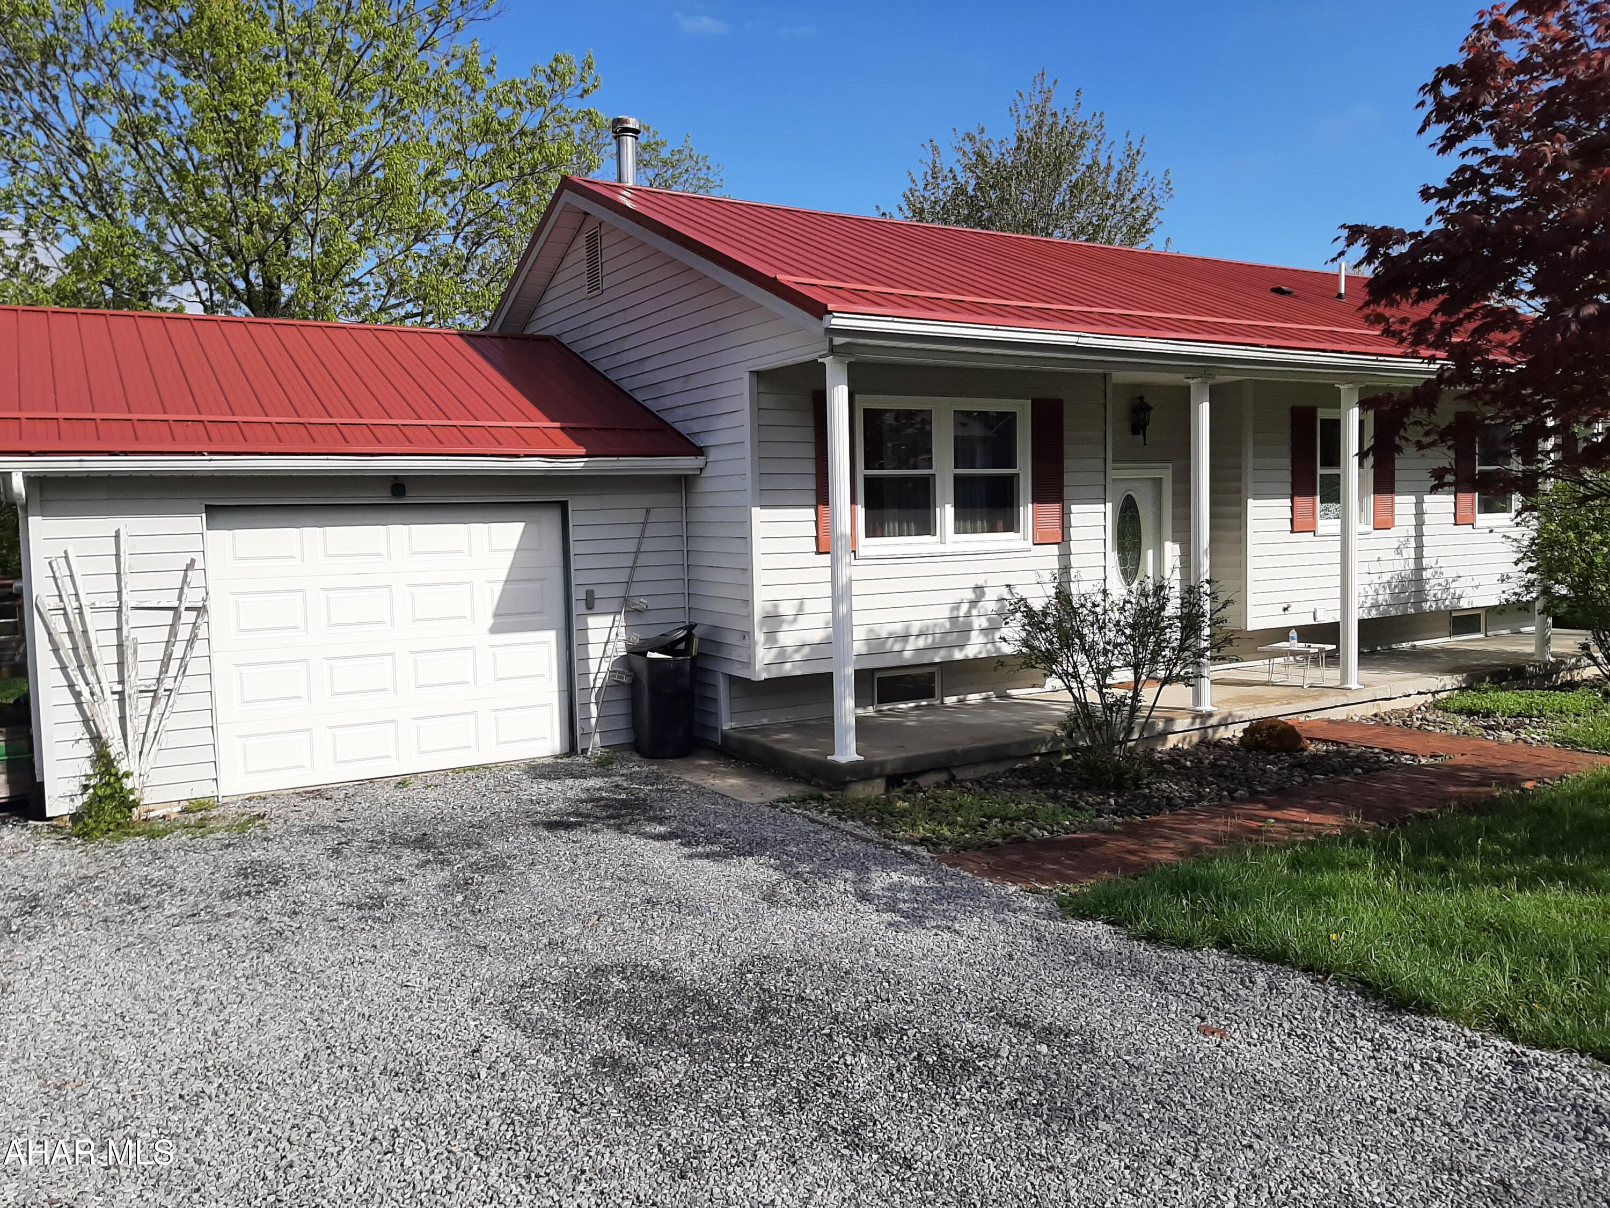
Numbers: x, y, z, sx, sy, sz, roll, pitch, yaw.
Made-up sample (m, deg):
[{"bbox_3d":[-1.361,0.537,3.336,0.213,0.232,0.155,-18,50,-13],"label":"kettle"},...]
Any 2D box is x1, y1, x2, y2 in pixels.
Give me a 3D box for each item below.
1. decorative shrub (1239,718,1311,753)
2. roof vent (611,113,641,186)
[{"bbox_3d":[3.765,1.014,9.714,0.554,0.277,0.535,-4,5,-31],"label":"decorative shrub"},{"bbox_3d":[-1.852,-4.666,12.660,0.282,0.801,0.282,-4,5,-31],"label":"roof vent"}]

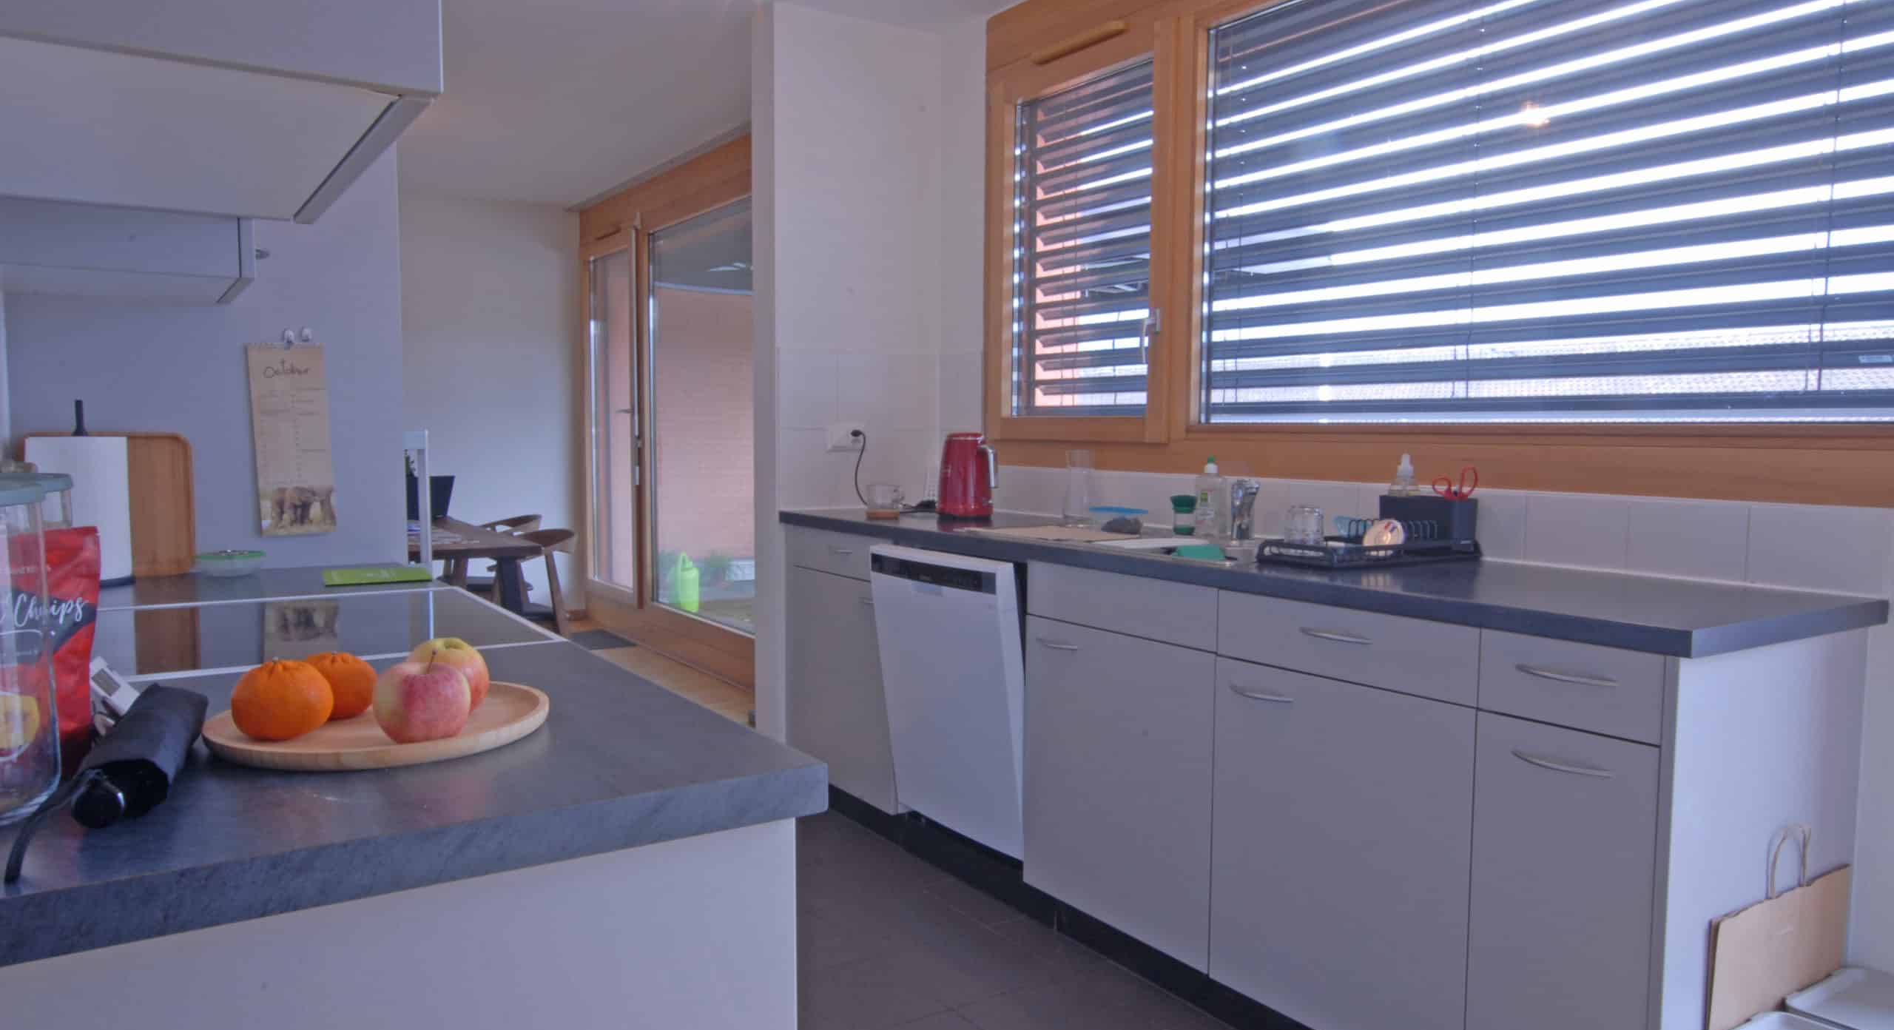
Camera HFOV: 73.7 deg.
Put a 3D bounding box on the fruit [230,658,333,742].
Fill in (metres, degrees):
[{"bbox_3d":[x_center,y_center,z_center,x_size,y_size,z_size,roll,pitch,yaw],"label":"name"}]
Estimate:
[{"bbox_3d":[-0.543,0.152,1.035,0.073,0.064,0.073,-2,5,-33],"label":"fruit"}]

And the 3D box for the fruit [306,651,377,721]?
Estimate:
[{"bbox_3d":[-0.534,0.150,1.104,0.064,0.058,0.064,-2,5,-33],"label":"fruit"}]

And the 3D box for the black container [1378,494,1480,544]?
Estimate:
[{"bbox_3d":[0.981,0.015,2.581,0.085,0.105,0.175,-2,5,-33],"label":"black container"}]

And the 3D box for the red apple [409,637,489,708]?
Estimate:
[{"bbox_3d":[-0.441,0.142,1.121,0.071,0.068,0.071,-2,5,-33],"label":"red apple"}]

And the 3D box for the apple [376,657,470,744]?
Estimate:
[{"bbox_3d":[-0.424,0.151,1.024,0.072,0.069,0.072,-2,5,-33],"label":"apple"}]

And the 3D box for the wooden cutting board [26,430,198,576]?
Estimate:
[{"bbox_3d":[-1.405,-0.016,2.122,0.245,0.247,0.026,-2,0,-34],"label":"wooden cutting board"}]

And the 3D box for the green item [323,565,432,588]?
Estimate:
[{"bbox_3d":[-0.997,0.106,2.203,0.165,0.008,0.207,-2,5,-29],"label":"green item"}]

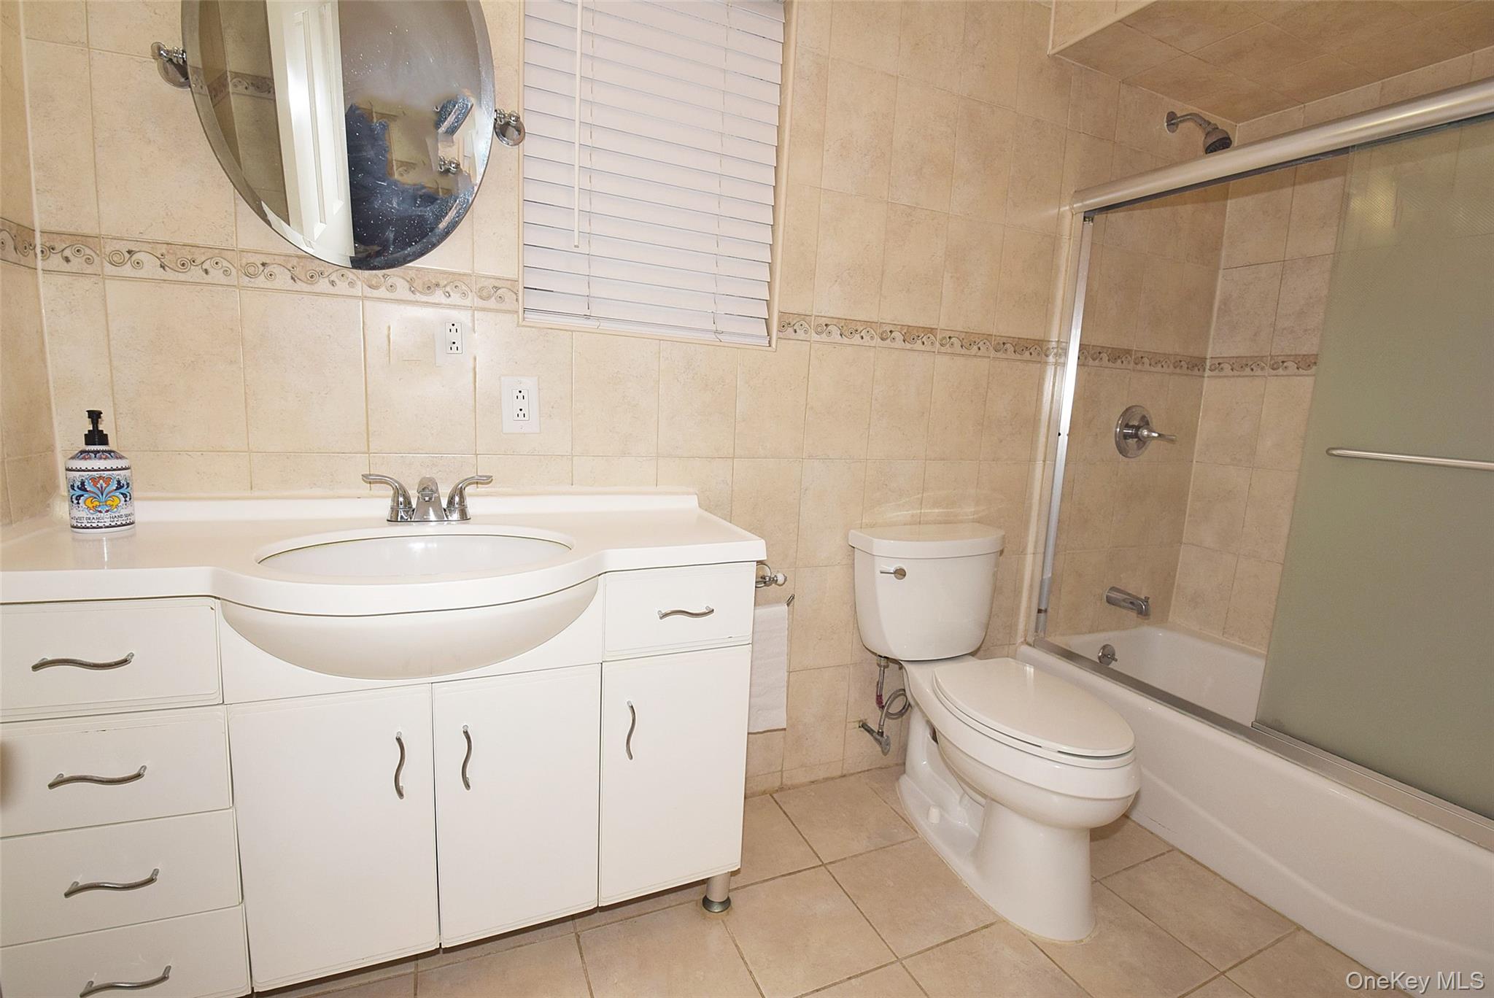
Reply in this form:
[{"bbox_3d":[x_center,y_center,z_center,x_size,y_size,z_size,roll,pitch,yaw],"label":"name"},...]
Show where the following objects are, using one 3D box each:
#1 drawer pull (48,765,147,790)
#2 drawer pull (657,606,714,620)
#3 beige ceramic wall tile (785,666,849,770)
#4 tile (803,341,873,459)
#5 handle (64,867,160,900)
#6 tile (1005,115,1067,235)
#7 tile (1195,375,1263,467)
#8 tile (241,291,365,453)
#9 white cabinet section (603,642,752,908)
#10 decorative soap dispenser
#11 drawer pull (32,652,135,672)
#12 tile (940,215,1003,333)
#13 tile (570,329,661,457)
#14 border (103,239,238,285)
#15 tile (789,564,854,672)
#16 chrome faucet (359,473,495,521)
[{"bbox_3d":[-0.909,0.391,0.874,0.103,0.023,0.026,-1,9,-22],"label":"drawer pull"},{"bbox_3d":[-0.118,0.219,1.204,0.109,0.023,0.027,-1,9,-22],"label":"drawer pull"},{"bbox_3d":[0.204,0.651,1.845,0.202,0.307,0.010,-1,10,-22],"label":"beige ceramic wall tile"},{"bbox_3d":[0.251,-0.261,1.696,0.200,0.303,0.010,-1,9,-22],"label":"tile"},{"bbox_3d":[-0.918,0.558,0.905,0.102,0.016,0.026,-1,10,-22],"label":"handle"},{"bbox_3d":[0.846,-0.940,1.816,0.200,0.303,0.010,-1,9,-22],"label":"tile"},{"bbox_3d":[1.695,-0.272,2.186,0.010,0.303,0.194,-1,9,-21],"label":"tile"},{"bbox_3d":[-0.872,-0.248,1.238,0.202,0.307,0.010,-1,10,-22],"label":"tile"},{"bbox_3d":[-0.210,0.507,1.399,0.297,0.497,0.380,-1,9,-23],"label":"white cabinet section"},{"bbox_3d":[-1.073,-0.044,1.031,0.076,0.197,0.076,11,12,42],"label":"decorative soap dispenser"},{"bbox_3d":[-0.899,0.221,0.848,0.102,0.016,0.026,-1,10,-22],"label":"drawer pull"},{"bbox_3d":[0.649,-0.641,1.798,0.202,0.307,0.010,-1,10,-22],"label":"tile"},{"bbox_3d":[-0.316,-0.246,1.508,0.203,0.285,0.010,-1,9,-21],"label":"tile"},{"bbox_3d":[-1.053,-0.430,1.145,0.200,0.064,0.010,-1,9,-22],"label":"border"},{"bbox_3d":[0.223,0.345,1.804,0.202,0.307,0.010,-1,9,-22],"label":"tile"},{"bbox_3d":[-0.650,0.001,1.273,0.243,0.096,0.125,-1,9,-22],"label":"chrome faucet"}]

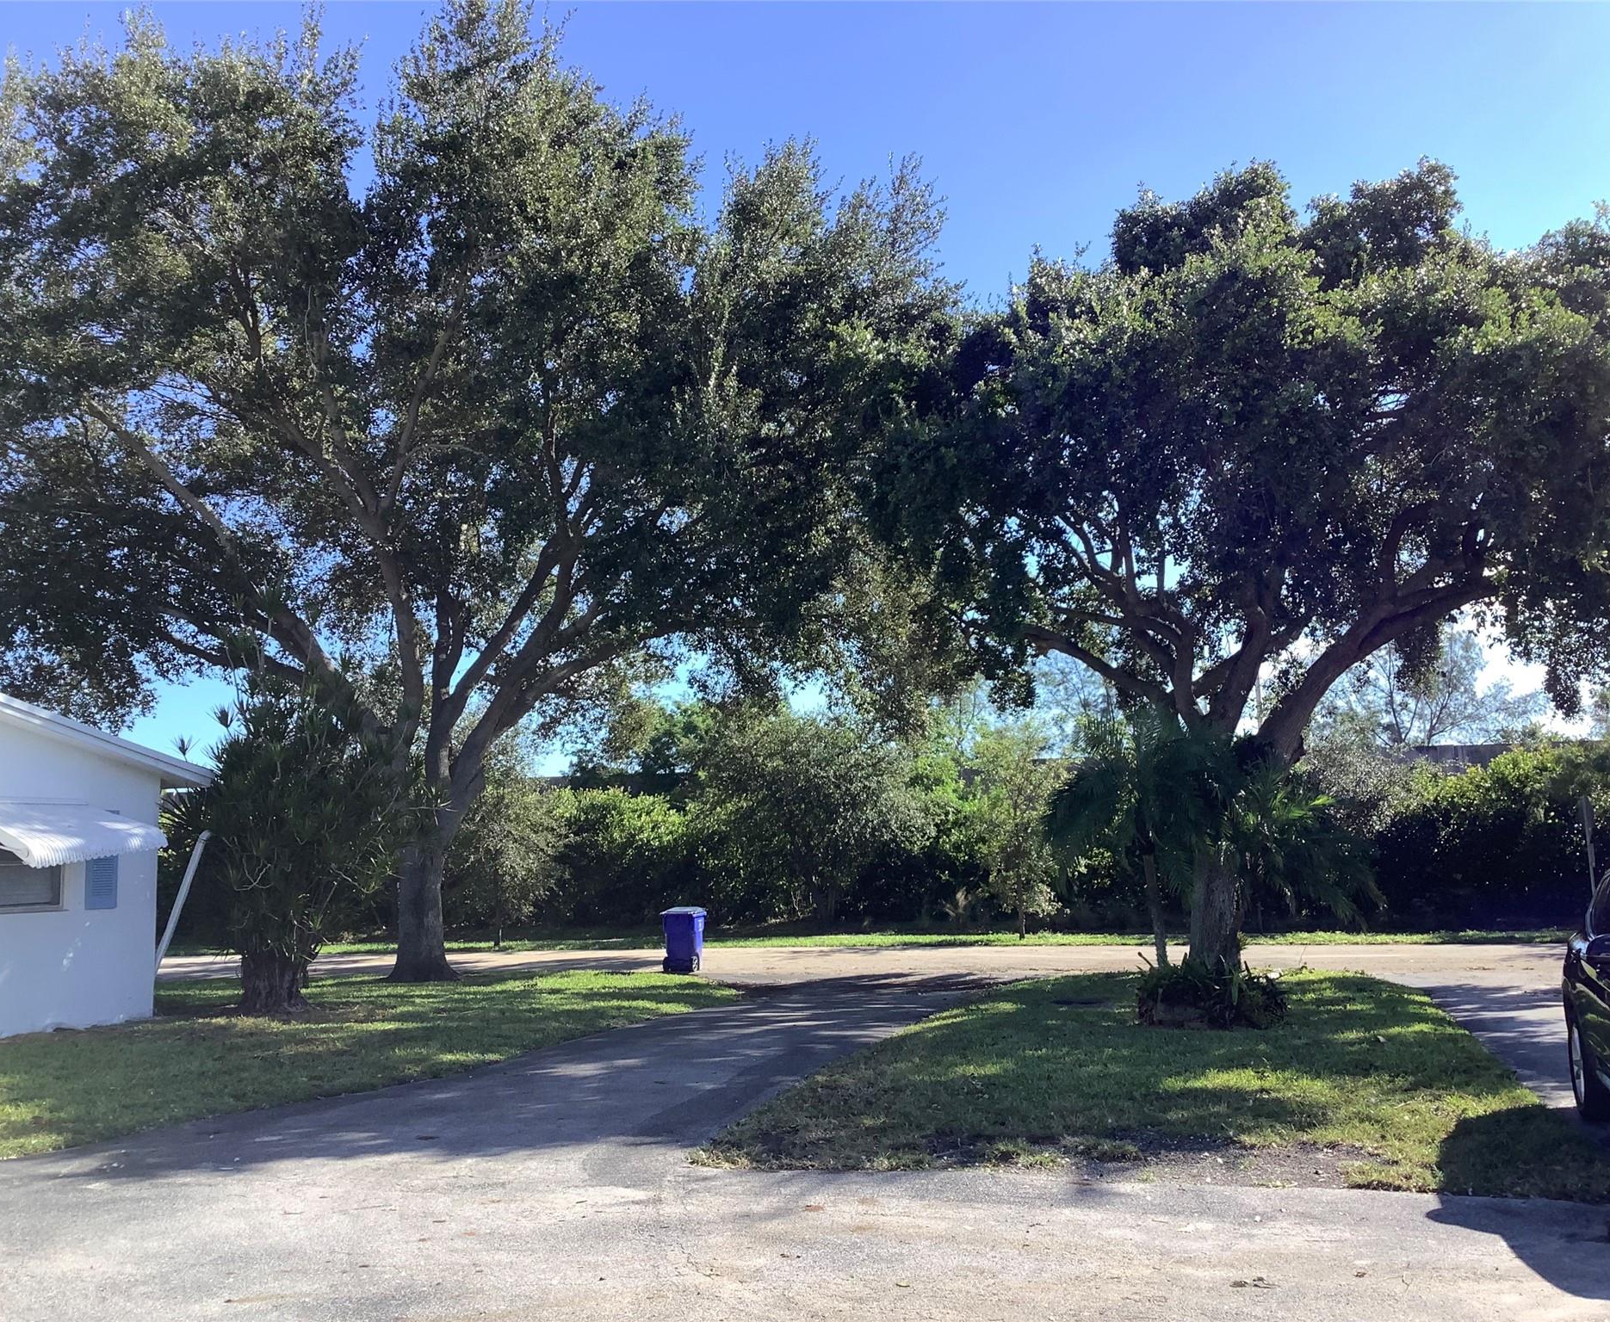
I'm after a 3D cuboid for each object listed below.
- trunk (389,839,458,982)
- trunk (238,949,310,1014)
[{"bbox_3d":[-6.127,3.997,25.400,1.080,2.270,1.020,0,-7,-14],"label":"trunk"},{"bbox_3d":[-6.322,3.809,18.800,0.820,0.750,0.800,1,-8,-19],"label":"trunk"}]

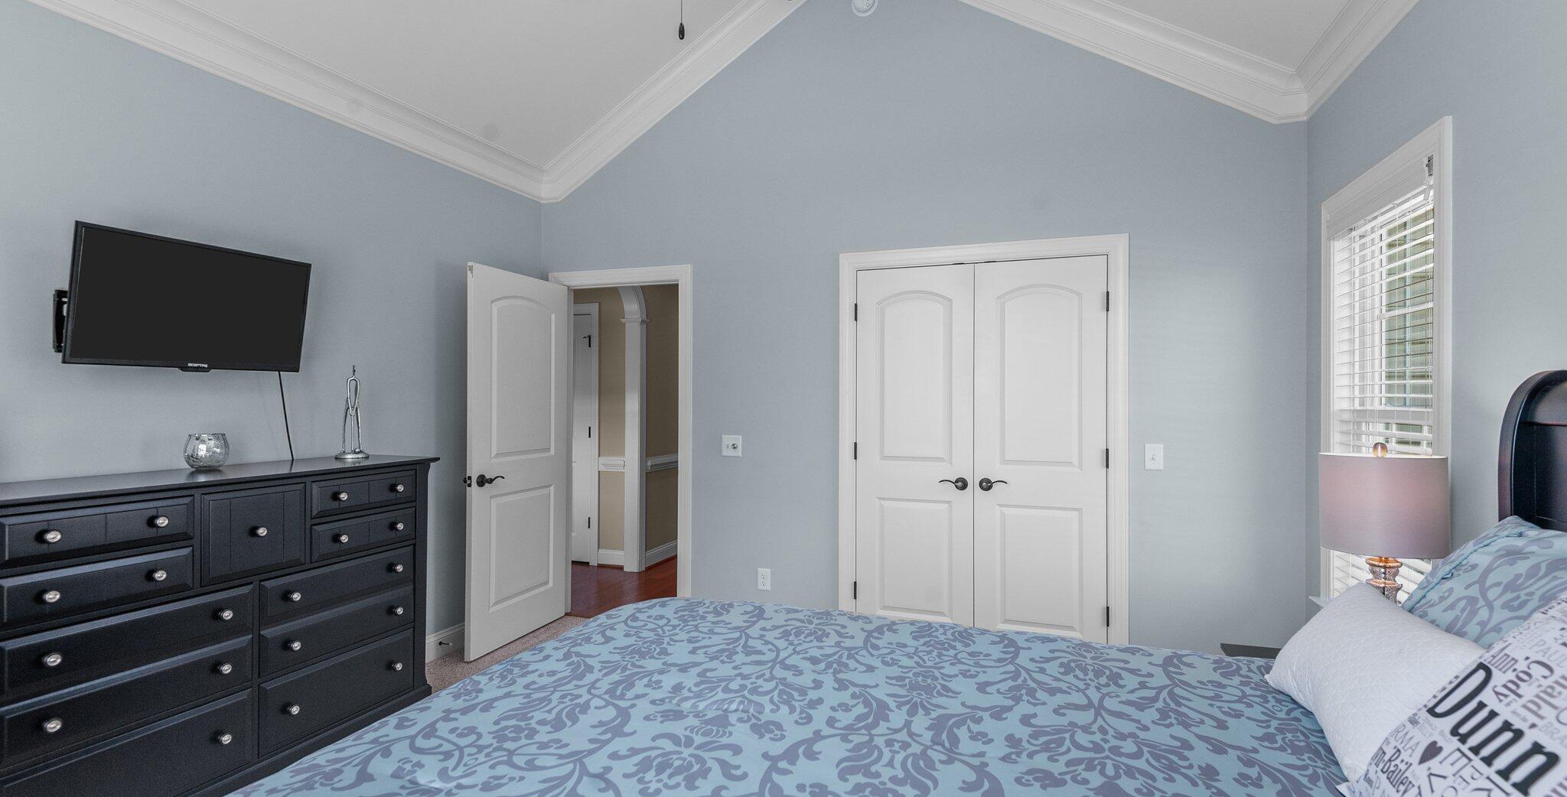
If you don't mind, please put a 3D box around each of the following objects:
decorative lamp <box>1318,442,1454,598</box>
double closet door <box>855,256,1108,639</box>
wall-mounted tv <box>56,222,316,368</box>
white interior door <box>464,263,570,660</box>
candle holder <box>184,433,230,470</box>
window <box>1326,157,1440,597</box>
[{"bbox_3d":[1.616,0.450,1.882,0.266,0.663,0.266,0,0,20],"label":"decorative lamp"},{"bbox_3d":[0.966,0.340,3.523,1.213,2.032,0.050,0,0,20],"label":"double closet door"},{"bbox_3d":[-2.079,-0.324,2.474,0.070,0.440,0.732,9,3,18],"label":"wall-mounted tv"},{"bbox_3d":[-1.491,0.333,3.950,0.045,2.032,0.758,0,0,21],"label":"white interior door"},{"bbox_3d":[-2.135,0.195,2.575,0.127,0.128,0.127,0,0,20],"label":"candle holder"},{"bbox_3d":[2.035,0.046,2.366,0.090,1.480,0.820,0,0,20],"label":"window"}]

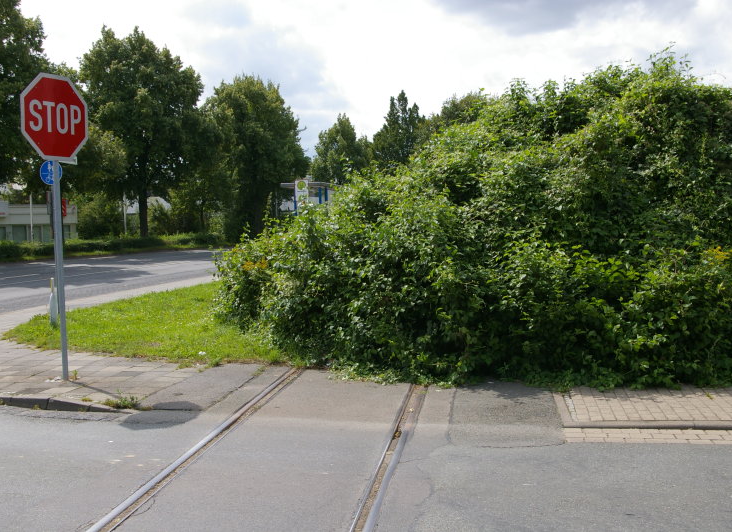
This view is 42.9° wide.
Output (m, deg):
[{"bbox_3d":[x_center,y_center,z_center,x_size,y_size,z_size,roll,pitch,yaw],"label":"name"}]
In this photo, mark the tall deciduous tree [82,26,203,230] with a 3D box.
[{"bbox_3d":[-13.800,-7.950,57.000,7.600,13.400,7.600,0,3,0],"label":"tall deciduous tree"}]

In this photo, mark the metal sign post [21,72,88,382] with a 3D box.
[{"bbox_3d":[-3.280,-0.390,9.930,0.140,3.250,0.910,0,3,30],"label":"metal sign post"}]

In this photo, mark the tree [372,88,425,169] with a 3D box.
[{"bbox_3d":[3.050,-9.150,85.000,5.500,13.700,5.500,0,3,0],"label":"tree"}]

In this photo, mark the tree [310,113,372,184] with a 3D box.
[{"bbox_3d":[-2.200,-8.150,85.000,6.000,11.800,6.000,0,3,0],"label":"tree"}]

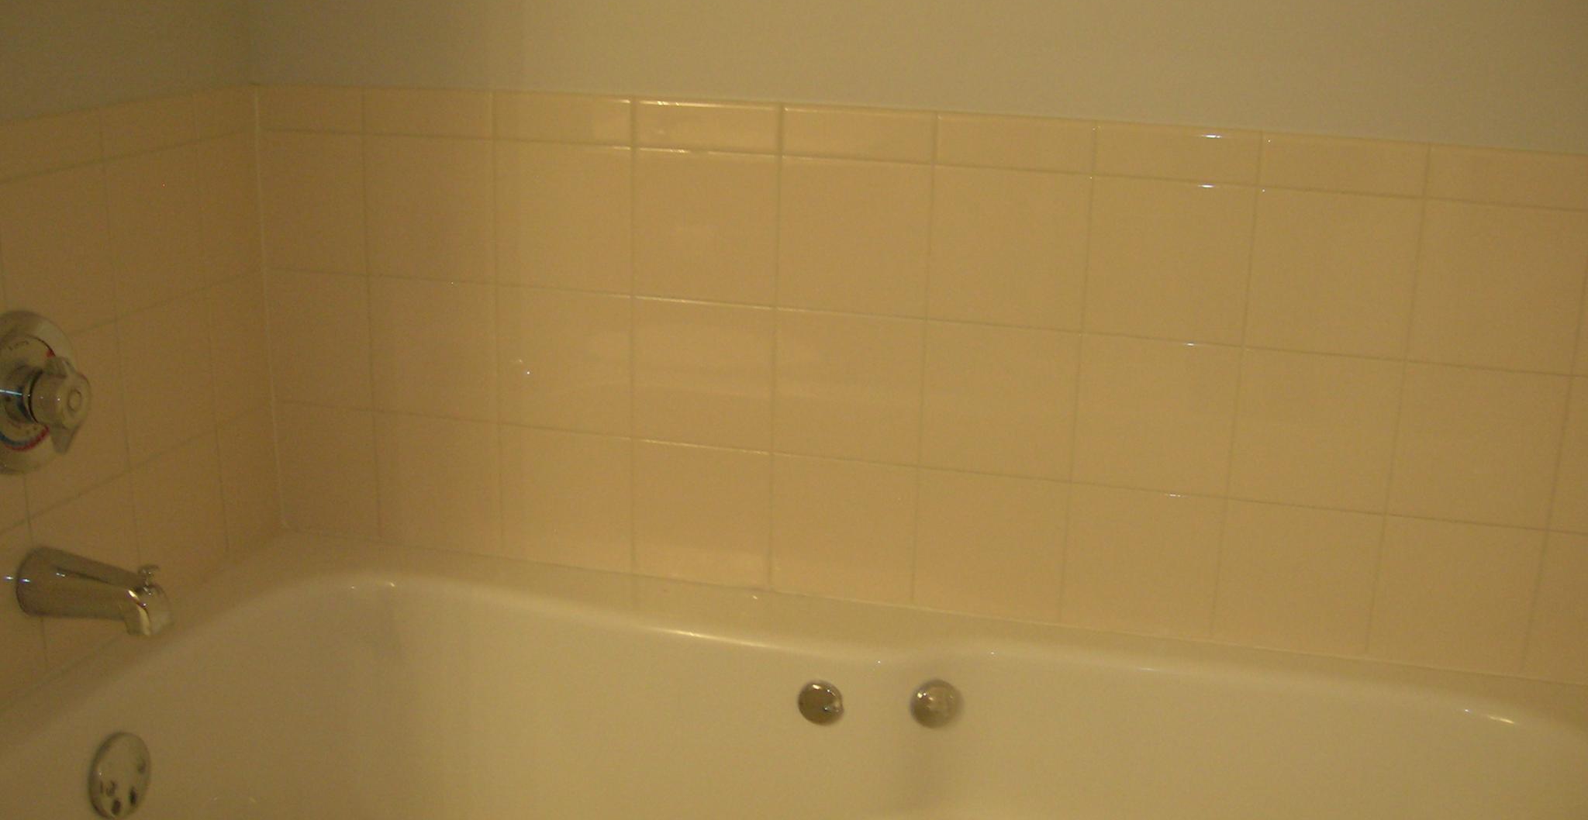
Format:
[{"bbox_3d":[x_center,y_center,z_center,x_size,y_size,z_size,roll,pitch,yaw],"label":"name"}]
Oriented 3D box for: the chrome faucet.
[{"bbox_3d":[-0.614,0.161,1.379,0.135,0.074,0.057,5,16,13],"label":"chrome faucet"}]

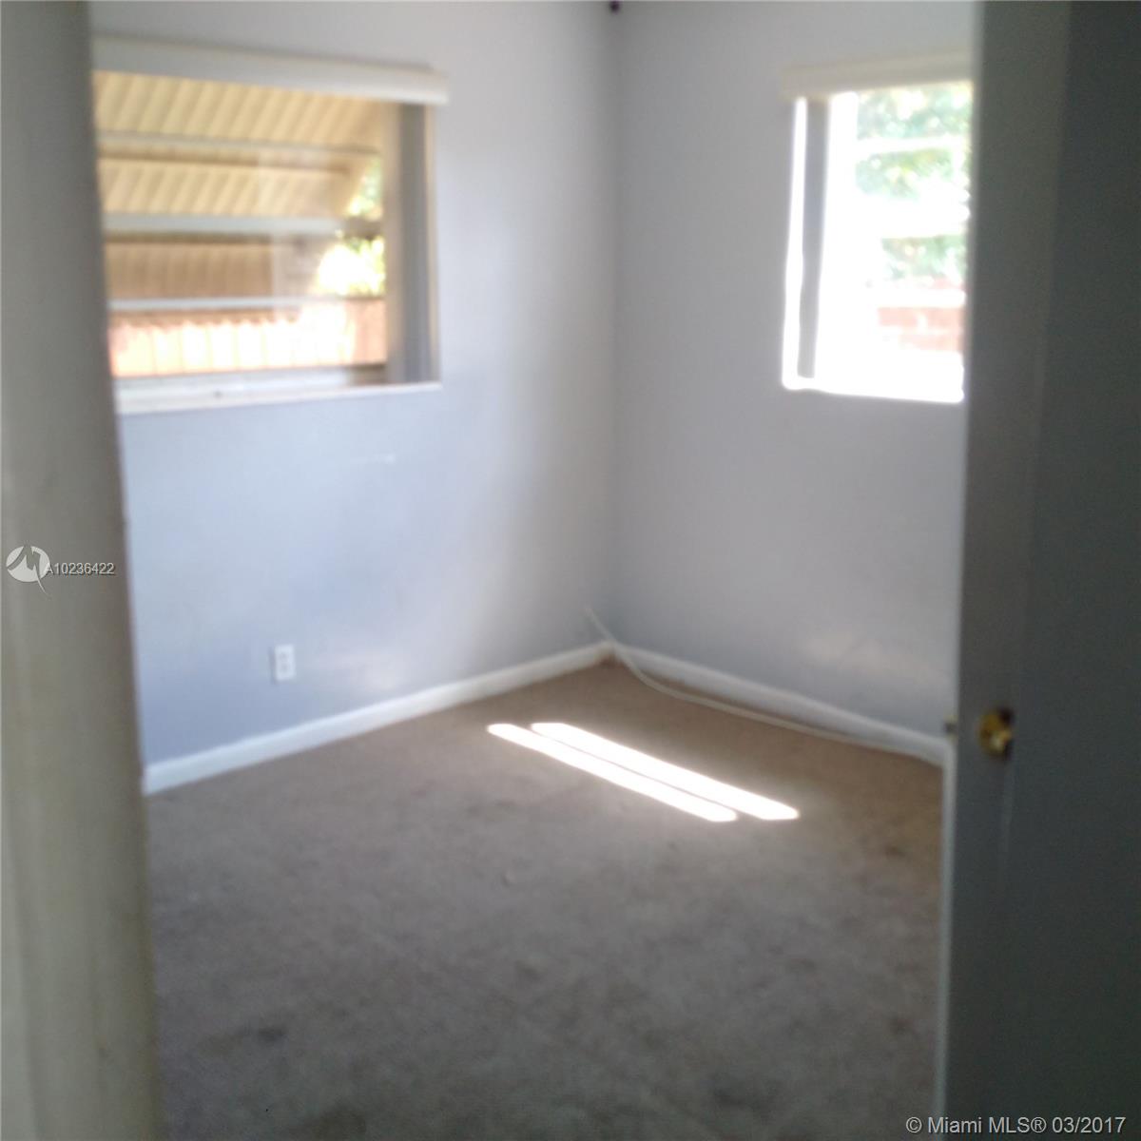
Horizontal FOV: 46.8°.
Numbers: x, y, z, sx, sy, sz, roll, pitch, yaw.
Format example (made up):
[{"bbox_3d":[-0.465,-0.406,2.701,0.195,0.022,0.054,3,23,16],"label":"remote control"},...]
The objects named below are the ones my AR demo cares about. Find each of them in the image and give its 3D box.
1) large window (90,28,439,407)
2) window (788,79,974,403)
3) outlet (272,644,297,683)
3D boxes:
[{"bbox_3d":[-0.917,-0.989,3.872,1.270,0.976,0.120,-12,19,-41],"label":"large window"},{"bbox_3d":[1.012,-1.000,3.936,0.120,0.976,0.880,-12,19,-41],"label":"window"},{"bbox_3d":[-0.897,0.290,4.166,0.071,0.114,0.012,-12,19,-41],"label":"outlet"}]

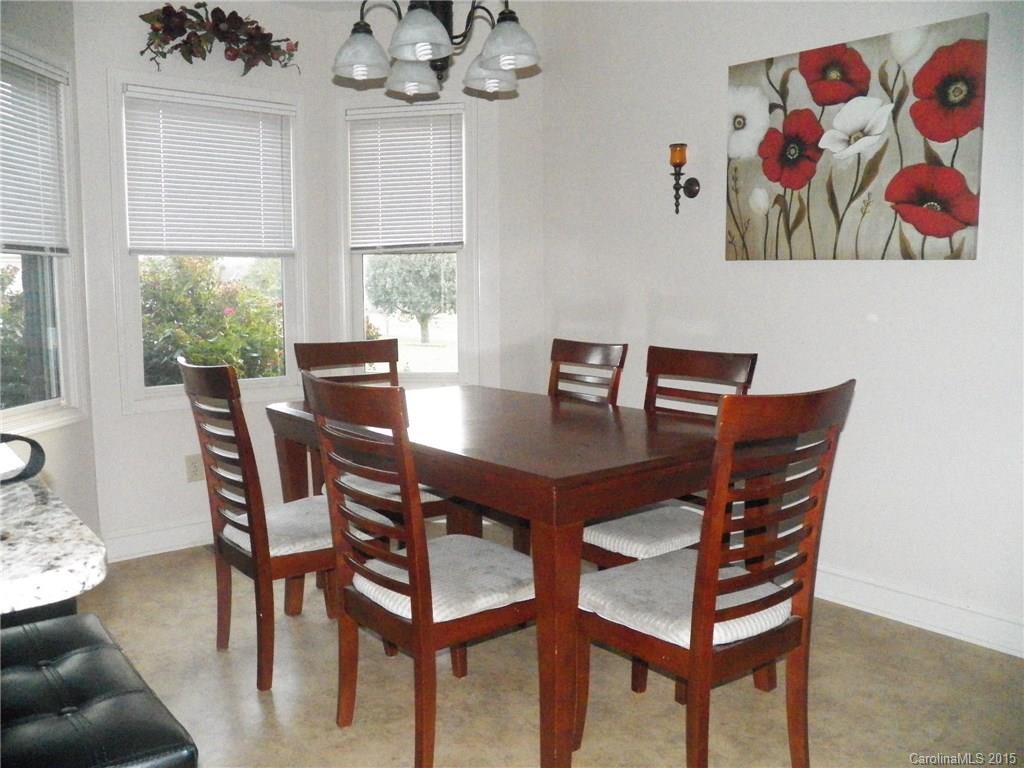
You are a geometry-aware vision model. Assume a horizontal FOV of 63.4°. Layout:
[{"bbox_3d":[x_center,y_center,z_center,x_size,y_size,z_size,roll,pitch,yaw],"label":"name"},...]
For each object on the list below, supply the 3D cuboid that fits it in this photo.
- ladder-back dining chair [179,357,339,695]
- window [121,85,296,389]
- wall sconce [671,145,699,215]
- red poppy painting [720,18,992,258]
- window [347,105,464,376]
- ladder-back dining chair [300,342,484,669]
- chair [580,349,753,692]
[{"bbox_3d":[-0.704,0.393,2.610,0.530,0.960,0.455,-5,8,-38],"label":"ladder-back dining chair"},{"bbox_3d":[-1.325,-0.637,3.743,0.770,1.274,0.090,-6,9,-39],"label":"window"},{"bbox_3d":[0.701,-0.836,3.394,0.139,0.275,0.087,-6,9,-41],"label":"wall sconce"},{"bbox_3d":[1.167,-0.812,2.938,0.035,0.748,0.925,-6,9,-41],"label":"red poppy painting"},{"bbox_3d":[-0.496,-0.669,3.985,0.566,1.280,0.090,1,7,7],"label":"window"},{"bbox_3d":[-0.508,0.328,3.168,0.455,0.960,0.530,-5,8,-36],"label":"ladder-back dining chair"},{"bbox_3d":[0.435,0.385,2.653,0.530,0.960,0.455,-5,8,-37],"label":"chair"}]

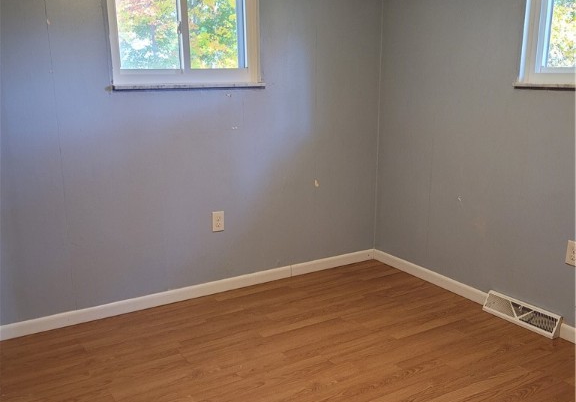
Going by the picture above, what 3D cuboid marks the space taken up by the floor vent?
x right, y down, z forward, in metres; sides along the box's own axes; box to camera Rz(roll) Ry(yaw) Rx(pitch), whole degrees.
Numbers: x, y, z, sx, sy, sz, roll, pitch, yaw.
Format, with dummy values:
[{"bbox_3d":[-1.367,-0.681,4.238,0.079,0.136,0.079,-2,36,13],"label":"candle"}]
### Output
[{"bbox_3d":[1.337,0.646,3.322,0.060,0.113,0.473,-8,15,-30],"label":"floor vent"}]

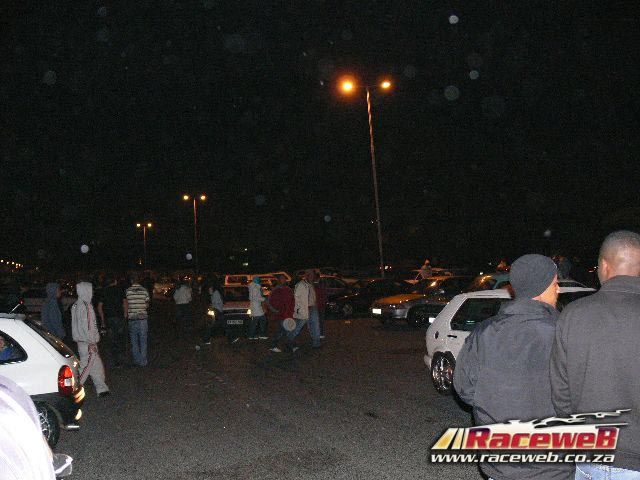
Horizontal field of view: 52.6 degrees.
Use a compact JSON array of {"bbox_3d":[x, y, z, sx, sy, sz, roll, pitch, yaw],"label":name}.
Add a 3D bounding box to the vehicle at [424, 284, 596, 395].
[{"bbox_3d":[2.854,1.276,7.932,1.640,1.410,3.900,-1,-3,-23],"label":"vehicle"}]

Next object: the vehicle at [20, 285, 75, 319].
[{"bbox_3d":[-13.848,3.368,33.500,4.200,1.450,1.700,-4,-3,15],"label":"vehicle"}]

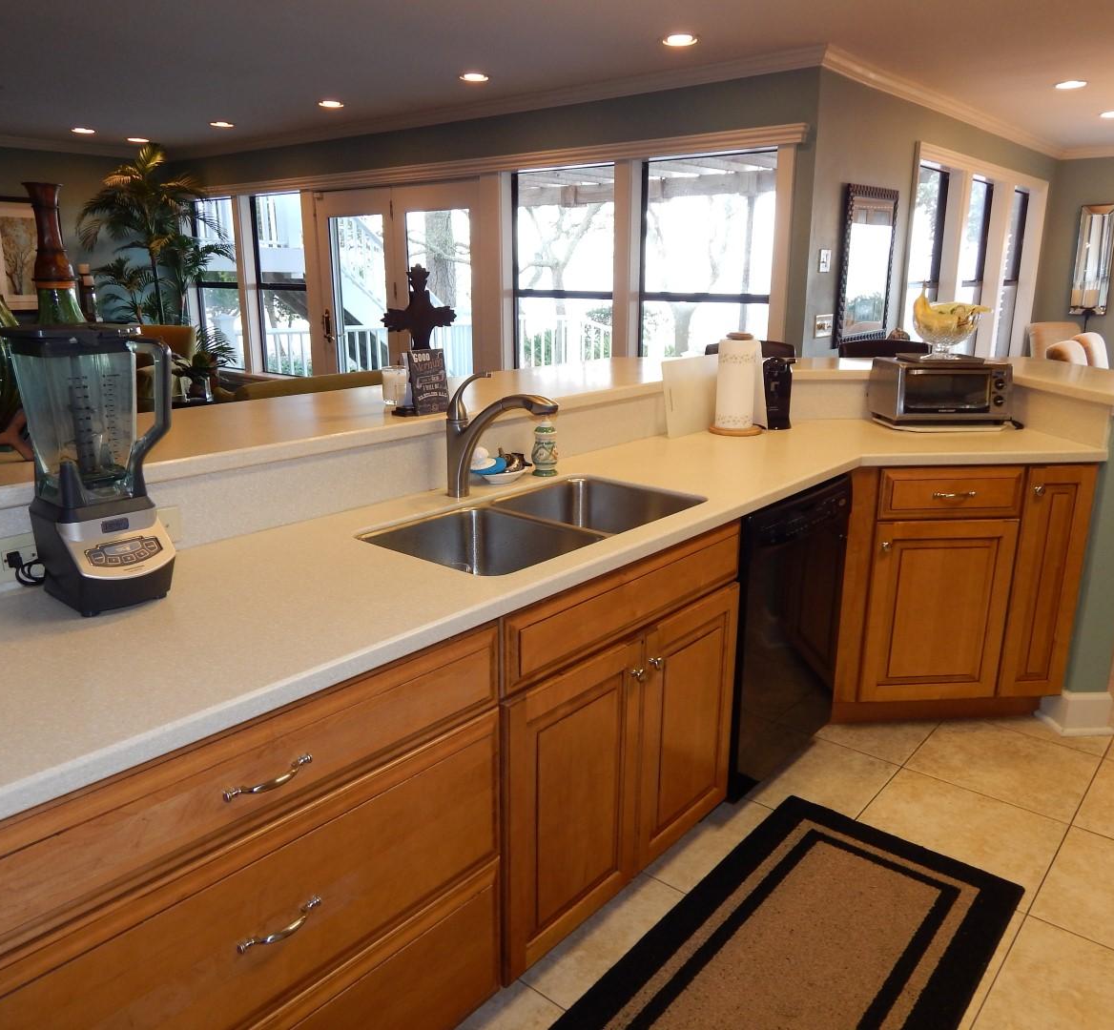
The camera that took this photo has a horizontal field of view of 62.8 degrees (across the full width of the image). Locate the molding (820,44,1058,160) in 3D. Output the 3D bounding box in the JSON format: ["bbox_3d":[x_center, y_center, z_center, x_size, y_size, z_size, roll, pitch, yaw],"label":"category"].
[{"bbox_3d":[2.827,-2.642,6.124,0.085,0.082,4.930,12,19,38],"label":"molding"}]

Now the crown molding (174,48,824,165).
[{"bbox_3d":[-1.088,-2.672,6.206,6.200,0.087,0.085,12,19,38],"label":"crown molding"}]

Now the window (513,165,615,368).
[{"bbox_3d":[0.042,-1.413,5.695,0.850,1.400,0.100,12,19,38],"label":"window"}]

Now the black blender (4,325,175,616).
[{"bbox_3d":[-0.721,-0.086,1.462,0.245,0.430,0.200,-13,20,-41],"label":"black blender"}]

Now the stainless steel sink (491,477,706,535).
[{"bbox_3d":[0.093,0.052,2.196,0.410,0.195,0.400,12,19,38],"label":"stainless steel sink"}]

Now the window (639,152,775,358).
[{"bbox_3d":[0.808,-1.247,5.073,0.870,1.400,0.100,12,19,38],"label":"window"}]

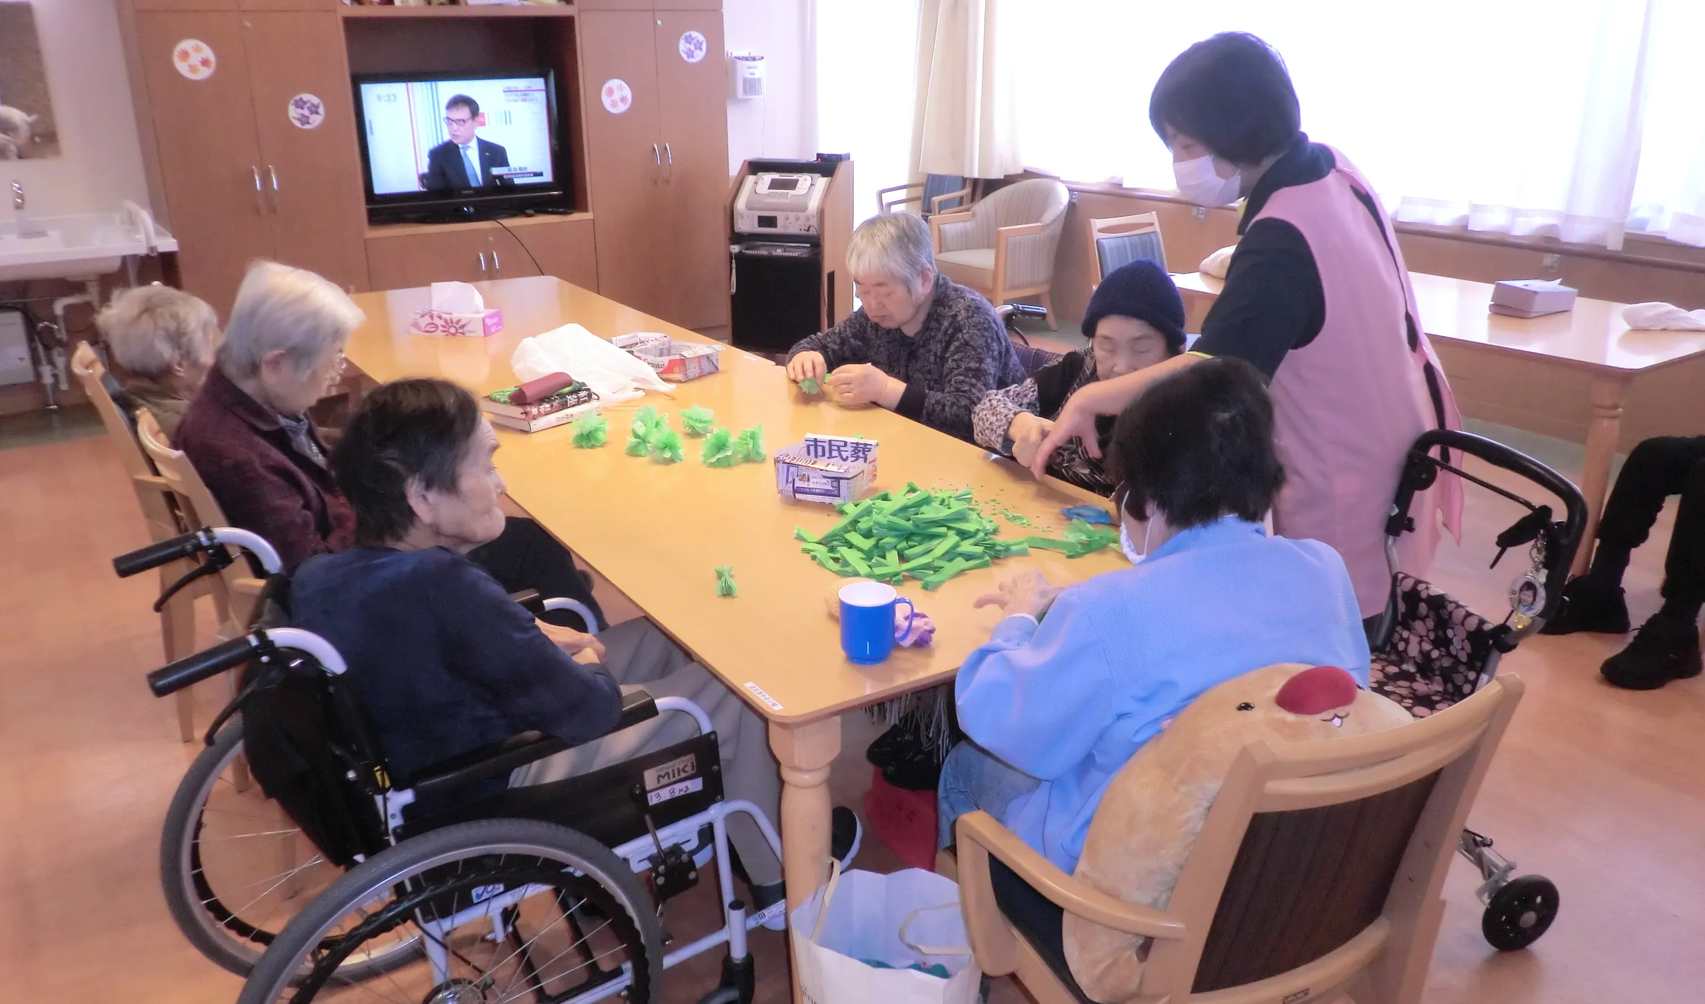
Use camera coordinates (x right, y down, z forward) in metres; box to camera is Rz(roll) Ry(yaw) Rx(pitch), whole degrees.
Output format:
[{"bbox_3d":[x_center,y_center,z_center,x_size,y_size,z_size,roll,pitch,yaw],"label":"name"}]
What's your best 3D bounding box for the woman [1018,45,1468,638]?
[{"bbox_3d":[0.736,-0.075,2.413,0.750,1.530,0.480,7,20,20],"label":"woman"}]

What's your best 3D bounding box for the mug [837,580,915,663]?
[{"bbox_3d":[0.032,0.160,1.659,0.098,0.088,0.076,0,19,0],"label":"mug"}]

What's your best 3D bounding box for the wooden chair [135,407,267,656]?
[{"bbox_3d":[-0.948,0.222,2.424,0.560,0.830,0.550,-13,23,-33],"label":"wooden chair"}]

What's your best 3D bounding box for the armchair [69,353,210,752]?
[{"bbox_3d":[-1.375,0.035,2.962,0.560,0.830,0.550,-12,22,-30],"label":"armchair"}]

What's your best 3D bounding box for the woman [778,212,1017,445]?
[{"bbox_3d":[0.097,-0.164,3.104,0.720,1.060,0.520,-14,24,-35],"label":"woman"}]

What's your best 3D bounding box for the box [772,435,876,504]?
[{"bbox_3d":[-0.045,-0.061,2.314,0.165,0.075,0.140,8,21,21],"label":"box"}]

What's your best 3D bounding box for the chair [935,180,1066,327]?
[{"bbox_3d":[0.879,-1.448,7.472,0.650,0.810,0.650,-15,24,-36],"label":"chair"}]

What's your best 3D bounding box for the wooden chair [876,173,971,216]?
[{"bbox_3d":[0.509,-1.782,8.457,0.540,0.800,0.560,15,25,38],"label":"wooden chair"}]

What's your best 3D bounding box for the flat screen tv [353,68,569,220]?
[{"bbox_3d":[-1.751,-1.599,5.772,0.905,0.640,0.240,-13,23,-33],"label":"flat screen tv"}]

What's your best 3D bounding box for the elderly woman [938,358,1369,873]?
[{"bbox_3d":[0.386,0.364,1.796,0.500,1.110,0.680,-12,22,-30],"label":"elderly woman"}]

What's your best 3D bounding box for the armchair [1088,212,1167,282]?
[{"bbox_3d":[1.387,-0.872,5.828,0.470,0.790,0.560,-14,23,-33],"label":"armchair"}]

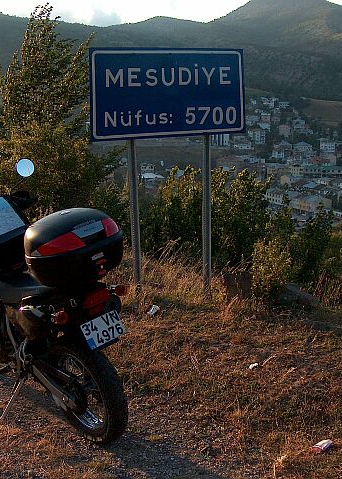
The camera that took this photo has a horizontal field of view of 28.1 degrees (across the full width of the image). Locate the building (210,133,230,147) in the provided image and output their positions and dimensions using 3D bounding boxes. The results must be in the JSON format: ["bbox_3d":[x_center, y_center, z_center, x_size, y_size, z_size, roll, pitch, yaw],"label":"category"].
[{"bbox_3d":[45.688,-93.622,640.000,18.500,14.000,12.000,0,11,0],"label":"building"}]

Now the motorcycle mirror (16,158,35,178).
[{"bbox_3d":[-0.896,-0.441,4.220,0.117,0.117,0.040,-5,2,-24],"label":"motorcycle mirror"}]

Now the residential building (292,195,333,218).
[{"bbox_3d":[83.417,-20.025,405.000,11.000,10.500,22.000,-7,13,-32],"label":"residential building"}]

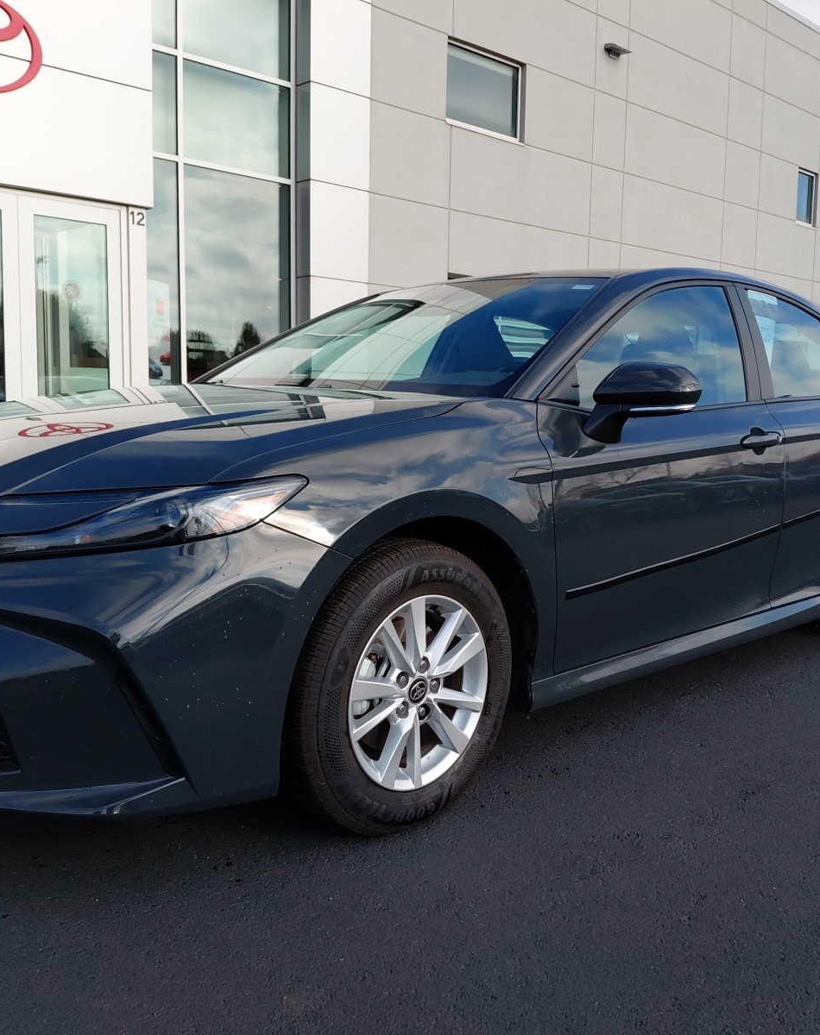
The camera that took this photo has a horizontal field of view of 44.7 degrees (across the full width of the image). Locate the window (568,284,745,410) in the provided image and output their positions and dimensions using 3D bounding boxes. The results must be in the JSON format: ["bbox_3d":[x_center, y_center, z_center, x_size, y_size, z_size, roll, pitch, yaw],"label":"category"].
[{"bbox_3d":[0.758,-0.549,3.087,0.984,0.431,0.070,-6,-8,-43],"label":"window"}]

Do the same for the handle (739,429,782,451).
[{"bbox_3d":[1.134,-0.253,3.240,0.255,0.060,0.055,-6,8,-43],"label":"handle"}]

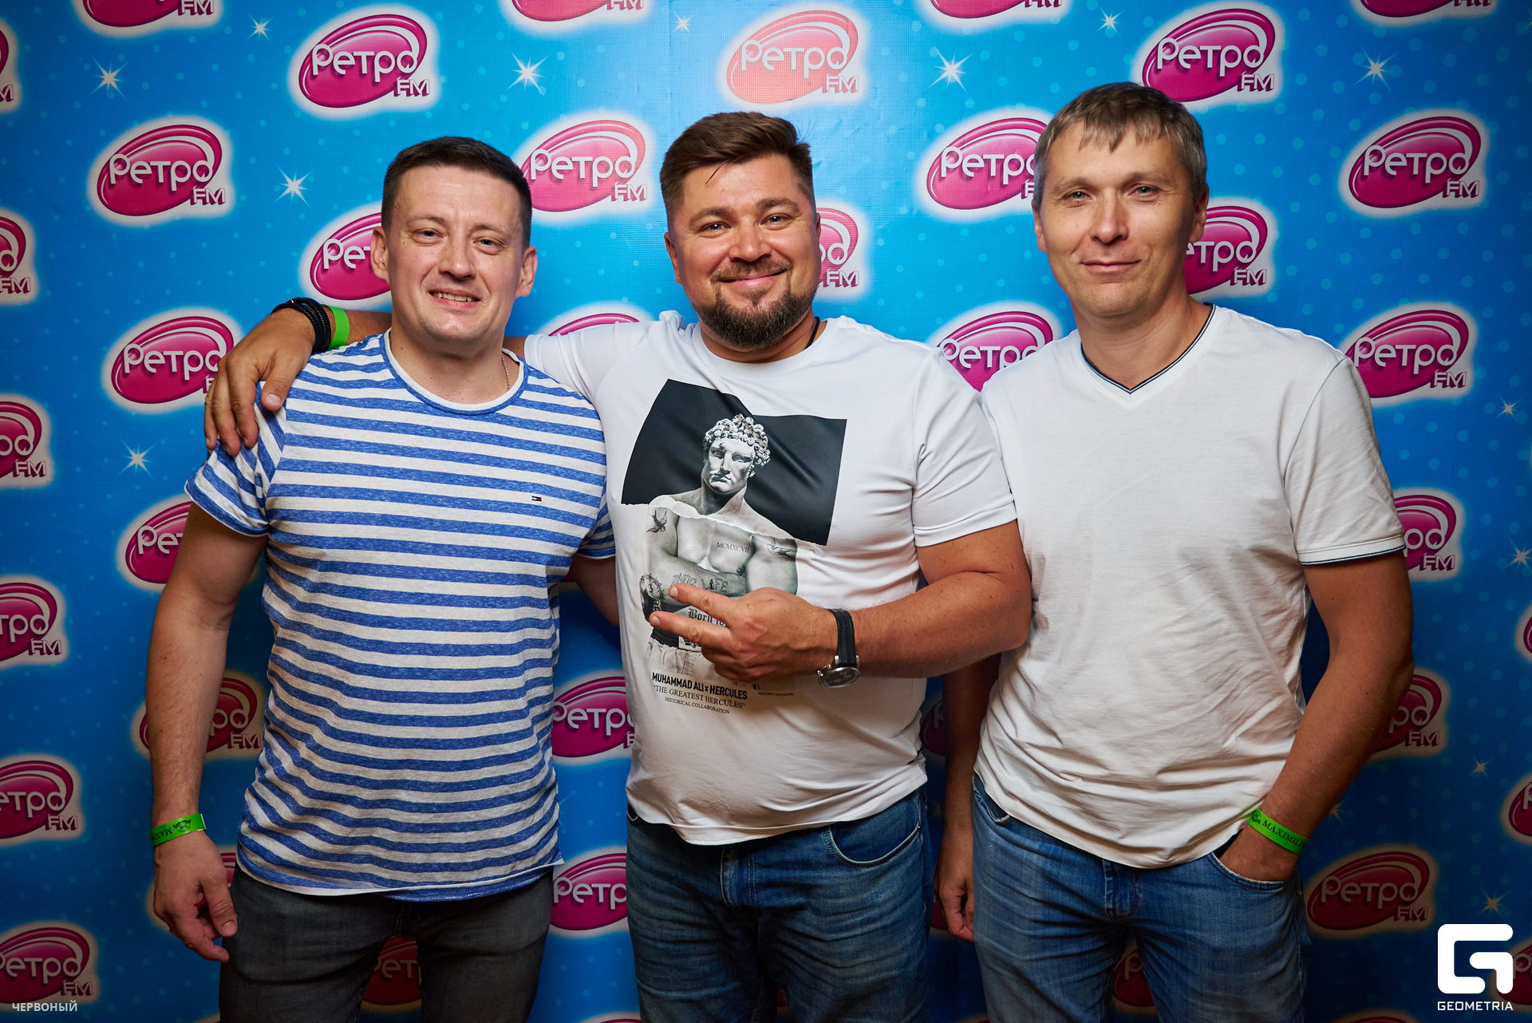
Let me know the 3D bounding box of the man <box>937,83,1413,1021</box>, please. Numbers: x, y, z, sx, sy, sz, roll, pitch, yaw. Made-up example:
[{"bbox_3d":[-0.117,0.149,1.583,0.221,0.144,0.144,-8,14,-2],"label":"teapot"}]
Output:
[{"bbox_3d":[0.455,0.435,1.320,0.540,1.790,0.330,2,7,19],"label":"man"}]

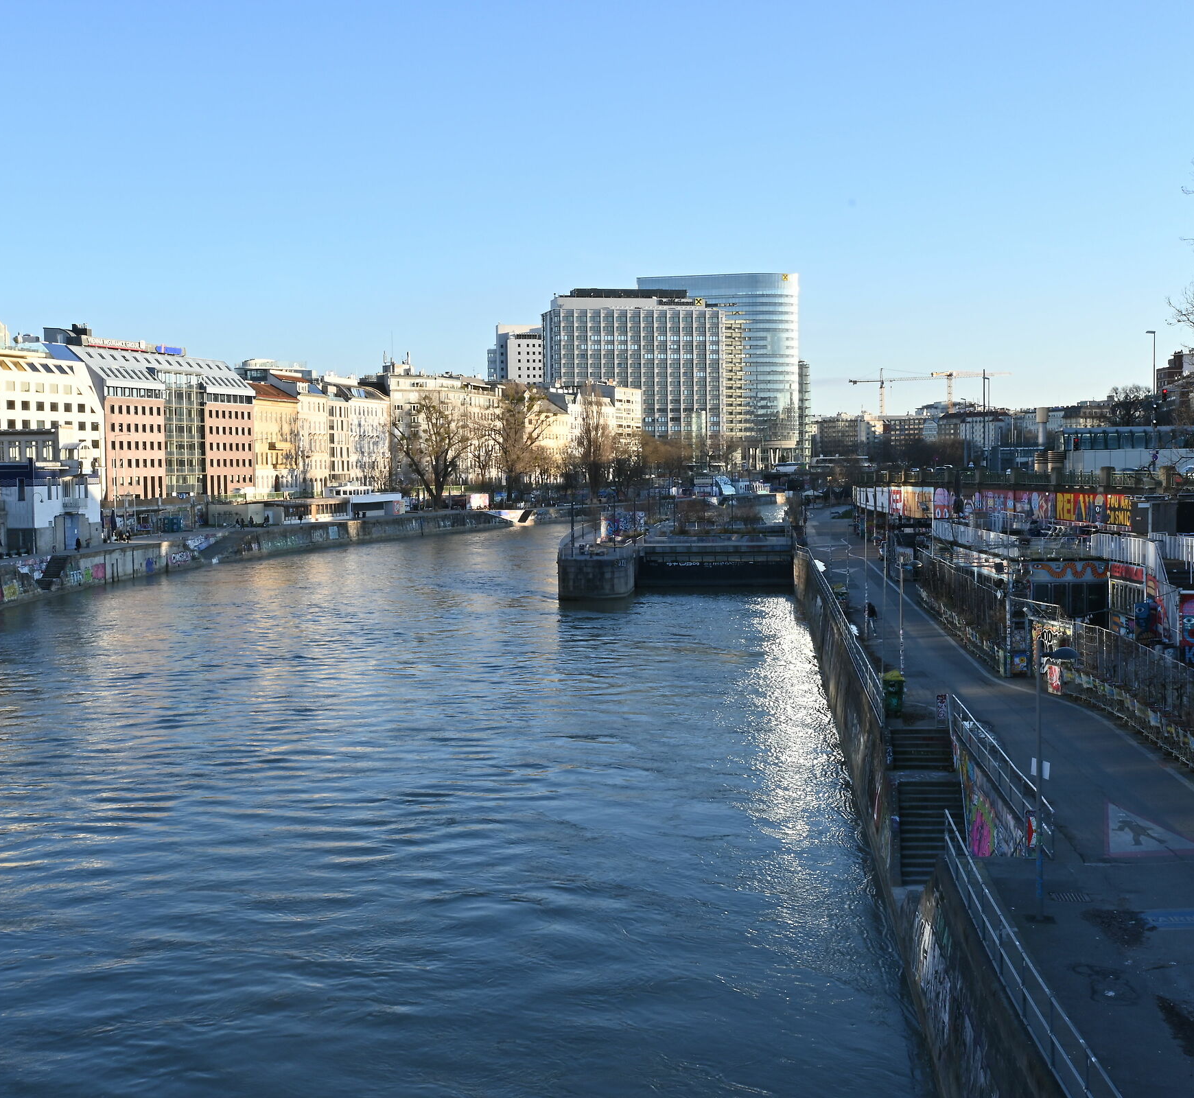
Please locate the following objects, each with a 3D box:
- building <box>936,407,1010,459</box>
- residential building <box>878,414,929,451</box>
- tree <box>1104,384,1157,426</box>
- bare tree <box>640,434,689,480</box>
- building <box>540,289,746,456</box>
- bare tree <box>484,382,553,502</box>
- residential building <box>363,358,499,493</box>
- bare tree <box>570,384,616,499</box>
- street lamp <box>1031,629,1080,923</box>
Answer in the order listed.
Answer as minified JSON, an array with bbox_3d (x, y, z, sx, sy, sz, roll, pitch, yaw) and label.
[{"bbox_3d":[180.722,-52.032,790.202,34.000,27.651,15.000,0,3,12],"label":"building"},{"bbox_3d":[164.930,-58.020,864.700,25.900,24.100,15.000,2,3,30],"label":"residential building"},{"bbox_3d":[82.489,-18.294,254.653,7.800,14.314,7.800,-1,3,0],"label":"tree"},{"bbox_3d":[20.920,-28.250,509.220,15.140,15.100,15.140,0,3,0],"label":"bare tree"},{"bbox_3d":[16.617,-61.244,617.587,72.000,68.069,27.000,-1,3,-11],"label":"building"},{"bbox_3d":[-18.040,-25.470,387.200,16.370,28.240,16.370,0,3,0],"label":"bare tree"},{"bbox_3d":[-41.290,-30.580,405.130,12.000,31.260,39.910,2,4,36],"label":"residential building"},{"bbox_3d":[-0.970,-26.920,414.160,11.350,28.910,11.350,0,3,0],"label":"bare tree"},{"bbox_3d":[8.143,4.085,29.120,0.720,5.006,0.450,-1,3,5],"label":"street lamp"}]

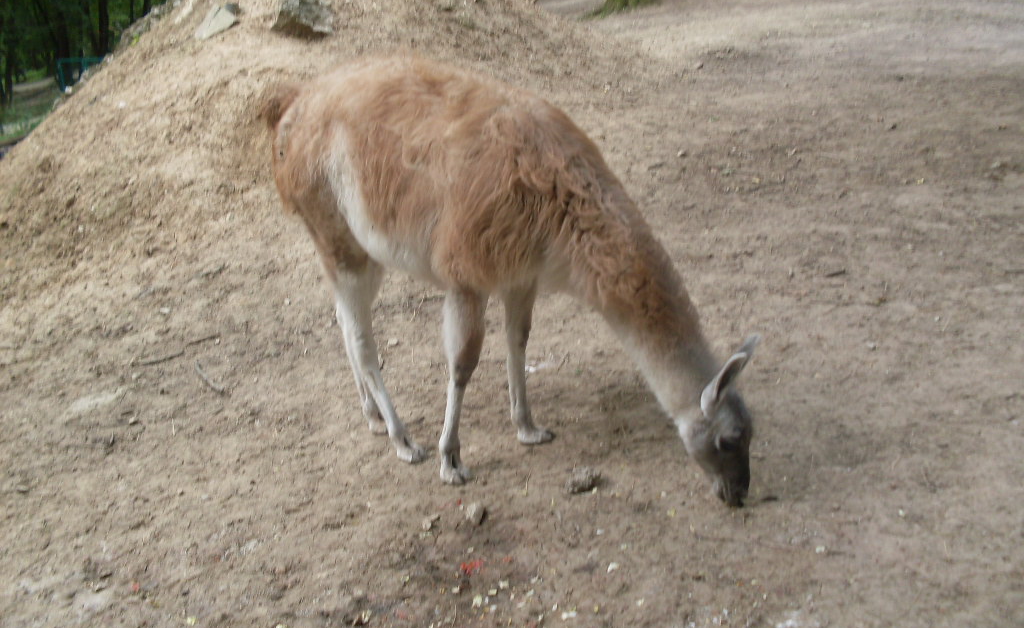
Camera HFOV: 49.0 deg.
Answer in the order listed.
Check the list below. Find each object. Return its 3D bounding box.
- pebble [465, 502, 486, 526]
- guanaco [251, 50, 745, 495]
[{"bbox_3d":[-0.100,0.552,3.119,0.055,0.042,0.052,-2,20,0],"label":"pebble"},{"bbox_3d":[-0.064,-0.111,3.279,1.490,1.170,0.440,7,22,24],"label":"guanaco"}]

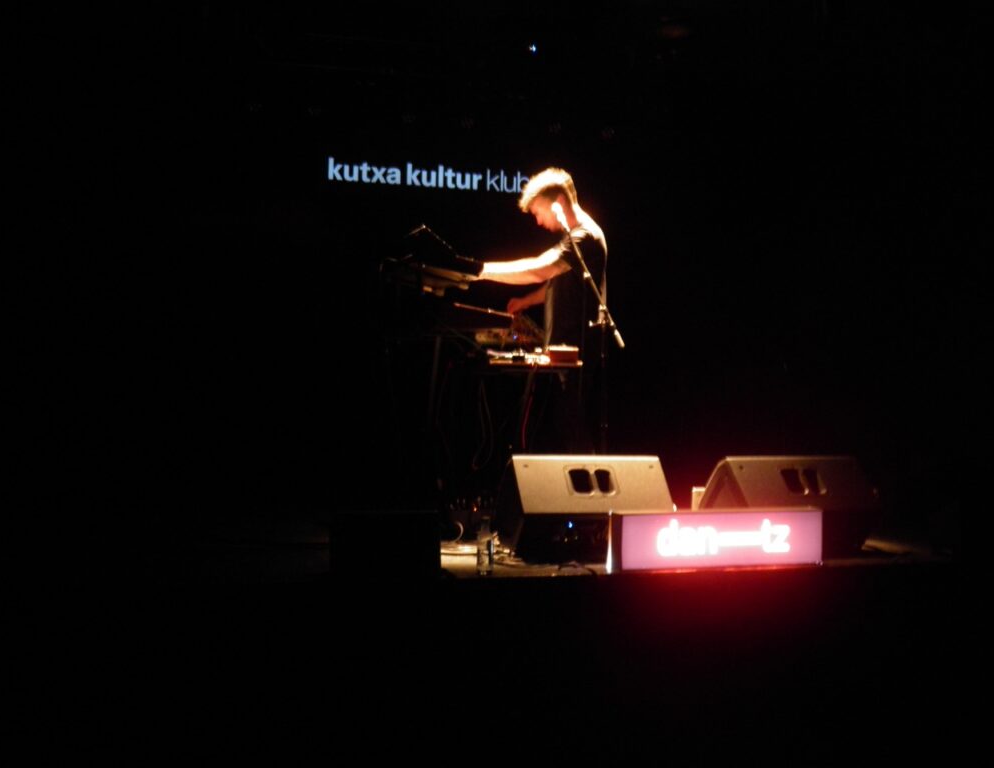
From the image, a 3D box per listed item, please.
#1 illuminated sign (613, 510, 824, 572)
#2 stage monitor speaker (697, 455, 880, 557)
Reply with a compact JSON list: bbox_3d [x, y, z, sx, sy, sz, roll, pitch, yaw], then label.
[{"bbox_3d":[0.762,0.551,4.060,0.775,0.200,0.130,1,-3,-15],"label":"illuminated sign"},{"bbox_3d":[1.104,0.477,4.463,0.575,0.390,0.430,1,-3,-20],"label":"stage monitor speaker"}]

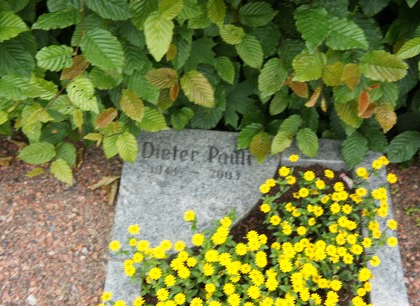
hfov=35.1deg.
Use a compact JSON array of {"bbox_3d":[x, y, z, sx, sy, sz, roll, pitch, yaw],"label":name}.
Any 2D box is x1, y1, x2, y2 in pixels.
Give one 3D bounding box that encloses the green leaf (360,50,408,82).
[{"bbox_3d":[0.310,-0.154,1.180,0.083,0.013,0.056,5,87,12],"label":"green leaf"}]

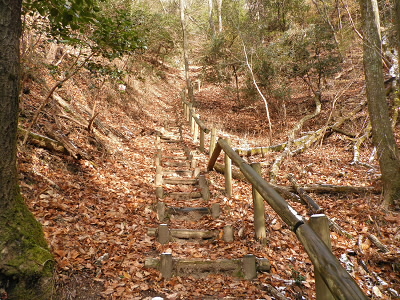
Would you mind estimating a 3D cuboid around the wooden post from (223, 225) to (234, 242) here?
[{"bbox_3d":[0.351,1.028,3.820,0.115,0.200,0.115,-1,-6,0],"label":"wooden post"}]

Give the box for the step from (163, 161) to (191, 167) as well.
[{"bbox_3d":[-0.493,0.294,6.550,0.620,0.110,0.120,0,-10,0],"label":"step"}]

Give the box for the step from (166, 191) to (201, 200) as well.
[{"bbox_3d":[-0.243,0.719,4.900,0.630,0.120,0.130,0,-10,0],"label":"step"}]

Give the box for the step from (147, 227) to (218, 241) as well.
[{"bbox_3d":[-0.211,1.036,3.870,0.900,0.125,0.125,-1,-6,0],"label":"step"}]

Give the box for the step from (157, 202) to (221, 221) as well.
[{"bbox_3d":[-0.148,0.828,4.200,0.840,0.200,0.150,0,-10,0],"label":"step"}]

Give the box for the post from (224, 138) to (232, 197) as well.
[{"bbox_3d":[0.448,0.283,4.900,0.105,0.930,0.105,0,-10,0],"label":"post"}]

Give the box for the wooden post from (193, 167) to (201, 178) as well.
[{"bbox_3d":[-0.059,0.480,6.600,0.110,0.240,0.110,11,-6,0],"label":"wooden post"}]

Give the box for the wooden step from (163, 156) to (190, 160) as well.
[{"bbox_3d":[-0.554,0.196,7.200,0.650,0.100,0.120,0,-10,0],"label":"wooden step"}]

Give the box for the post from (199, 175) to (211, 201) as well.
[{"bbox_3d":[0.074,0.661,5.500,0.130,0.440,0.130,-8,-6,0],"label":"post"}]

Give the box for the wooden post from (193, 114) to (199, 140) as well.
[{"bbox_3d":[-0.132,-0.677,9.600,0.110,0.820,0.110,0,-10,0],"label":"wooden post"}]

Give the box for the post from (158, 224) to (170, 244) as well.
[{"bbox_3d":[-0.433,1.016,3.750,0.120,0.225,0.120,-1,-6,0],"label":"post"}]

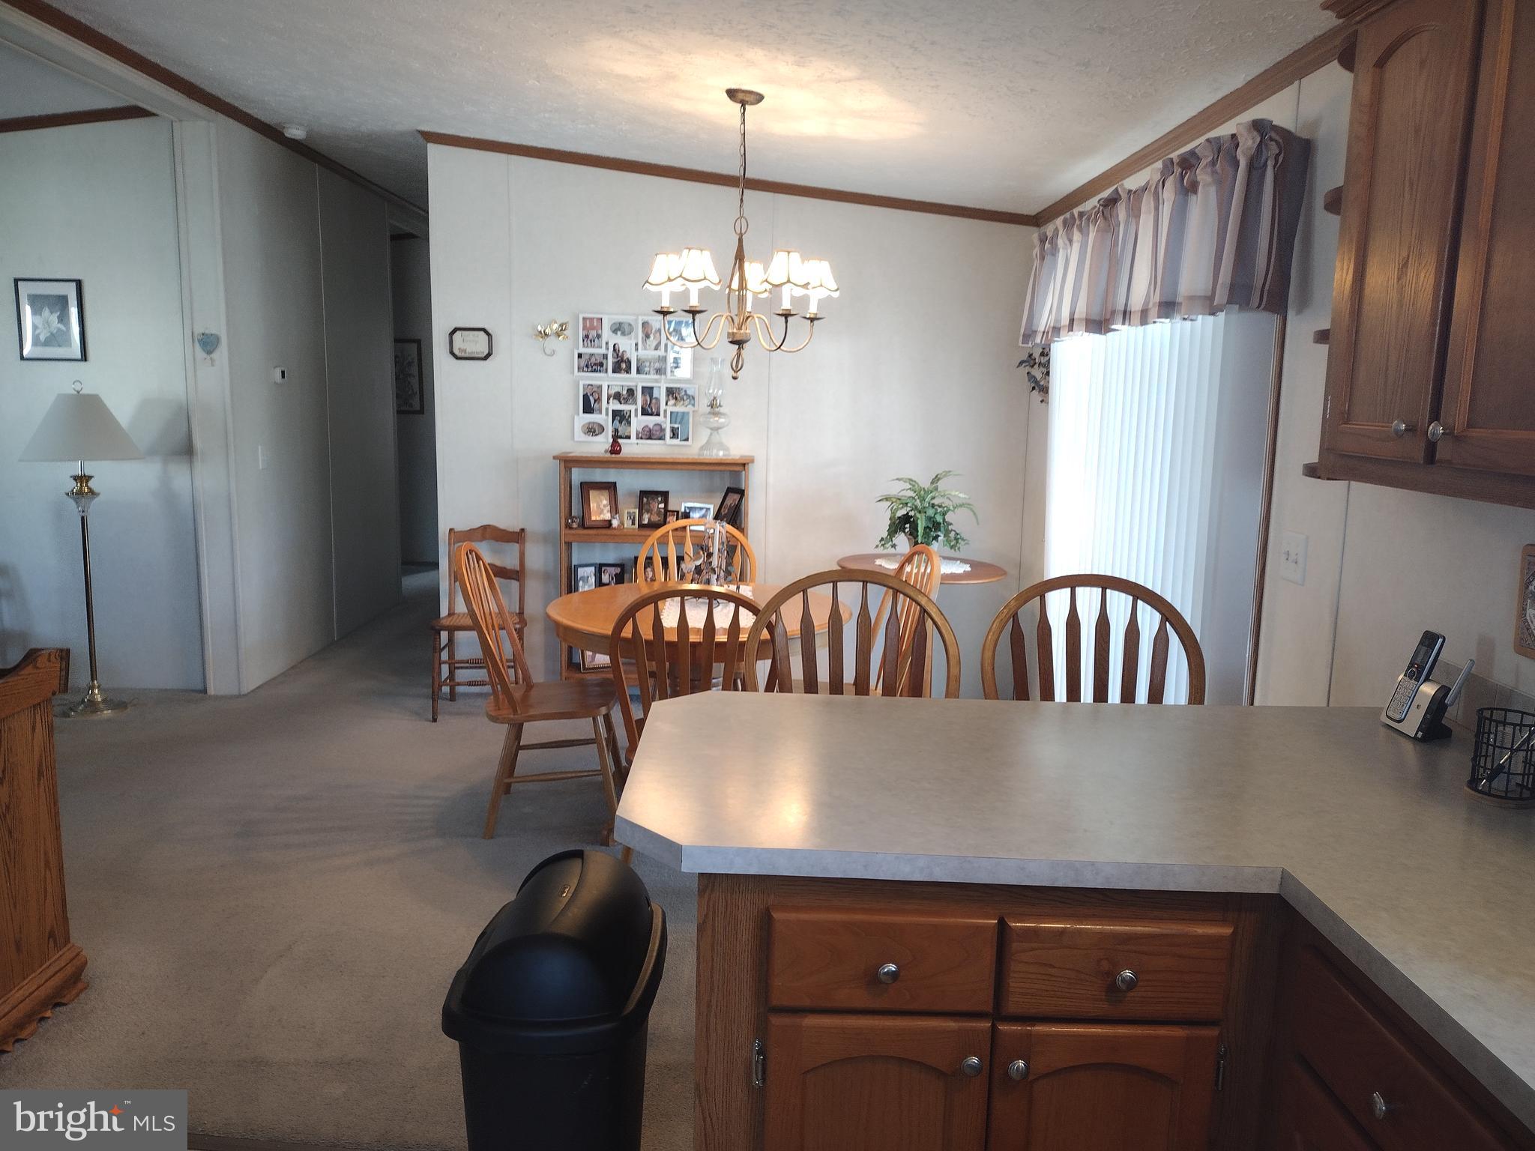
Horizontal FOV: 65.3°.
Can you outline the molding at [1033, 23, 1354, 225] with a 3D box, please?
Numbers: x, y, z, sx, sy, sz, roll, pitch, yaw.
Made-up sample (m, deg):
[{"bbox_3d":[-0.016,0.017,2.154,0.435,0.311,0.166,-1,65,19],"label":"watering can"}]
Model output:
[{"bbox_3d":[1.264,-1.405,4.055,0.035,0.055,2.950,1,9,-1],"label":"molding"}]

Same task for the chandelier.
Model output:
[{"bbox_3d":[-0.092,-1.150,4.094,0.670,0.955,0.670,1,8,-1],"label":"chandelier"}]

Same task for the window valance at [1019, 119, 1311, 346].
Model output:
[{"bbox_3d":[1.208,-1.075,4.125,0.140,0.490,2.520,1,9,-1],"label":"window valance"}]

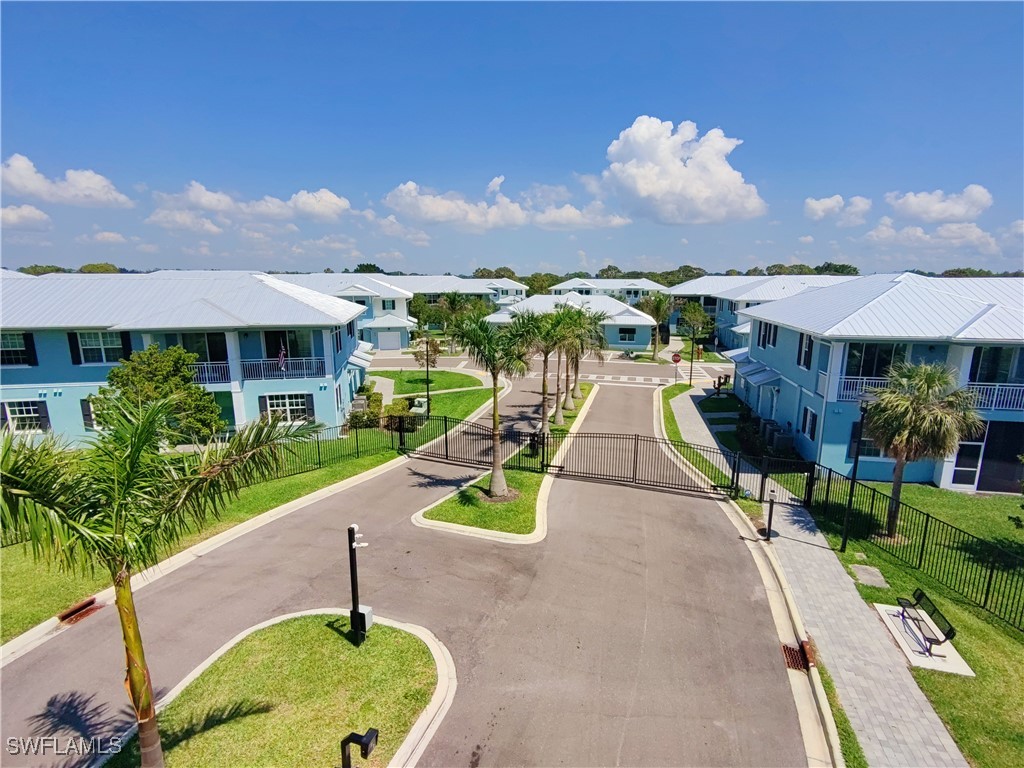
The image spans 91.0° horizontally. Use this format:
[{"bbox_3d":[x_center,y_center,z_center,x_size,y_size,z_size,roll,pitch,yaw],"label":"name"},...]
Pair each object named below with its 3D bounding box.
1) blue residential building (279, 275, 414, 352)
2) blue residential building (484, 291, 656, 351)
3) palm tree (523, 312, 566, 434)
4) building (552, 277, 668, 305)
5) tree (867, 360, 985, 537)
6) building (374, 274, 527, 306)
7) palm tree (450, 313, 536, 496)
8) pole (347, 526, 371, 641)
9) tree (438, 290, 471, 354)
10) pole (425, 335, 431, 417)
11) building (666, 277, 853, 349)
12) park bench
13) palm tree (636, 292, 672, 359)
[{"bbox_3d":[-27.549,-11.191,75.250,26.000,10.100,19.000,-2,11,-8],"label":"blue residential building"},{"bbox_3d":[7.675,-8.721,67.608,20.500,6.900,12.500,1,11,6],"label":"blue residential building"},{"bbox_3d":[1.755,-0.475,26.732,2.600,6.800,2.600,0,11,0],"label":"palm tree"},{"bbox_3d":[26.344,-23.439,136.348,30.000,9.900,18.000,2,12,11],"label":"building"},{"bbox_3d":[13.022,2.204,16.255,2.900,5.800,2.900,0,11,0],"label":"tree"},{"bbox_3d":[-12.318,-15.328,93.820,27.000,9.300,17.000,-1,11,-6],"label":"building"},{"bbox_3d":[-0.679,1.007,20.487,3.500,7.500,3.500,0,11,0],"label":"palm tree"},{"bbox_3d":[-3.670,4.879,12.249,0.600,3.150,0.480,3,12,14],"label":"pole"},{"bbox_3d":[-7.393,-7.908,64.425,4.200,7.800,4.200,0,11,0],"label":"tree"},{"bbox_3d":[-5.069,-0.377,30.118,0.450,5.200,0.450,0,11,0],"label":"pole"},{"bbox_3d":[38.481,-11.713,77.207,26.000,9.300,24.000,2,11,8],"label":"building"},{"bbox_3d":[10.282,5.960,12.602,0.630,0.830,1.740,3,12,17],"label":"park bench"},{"bbox_3d":[16.708,-6.589,58.017,4.100,7.600,4.100,0,11,0],"label":"palm tree"}]

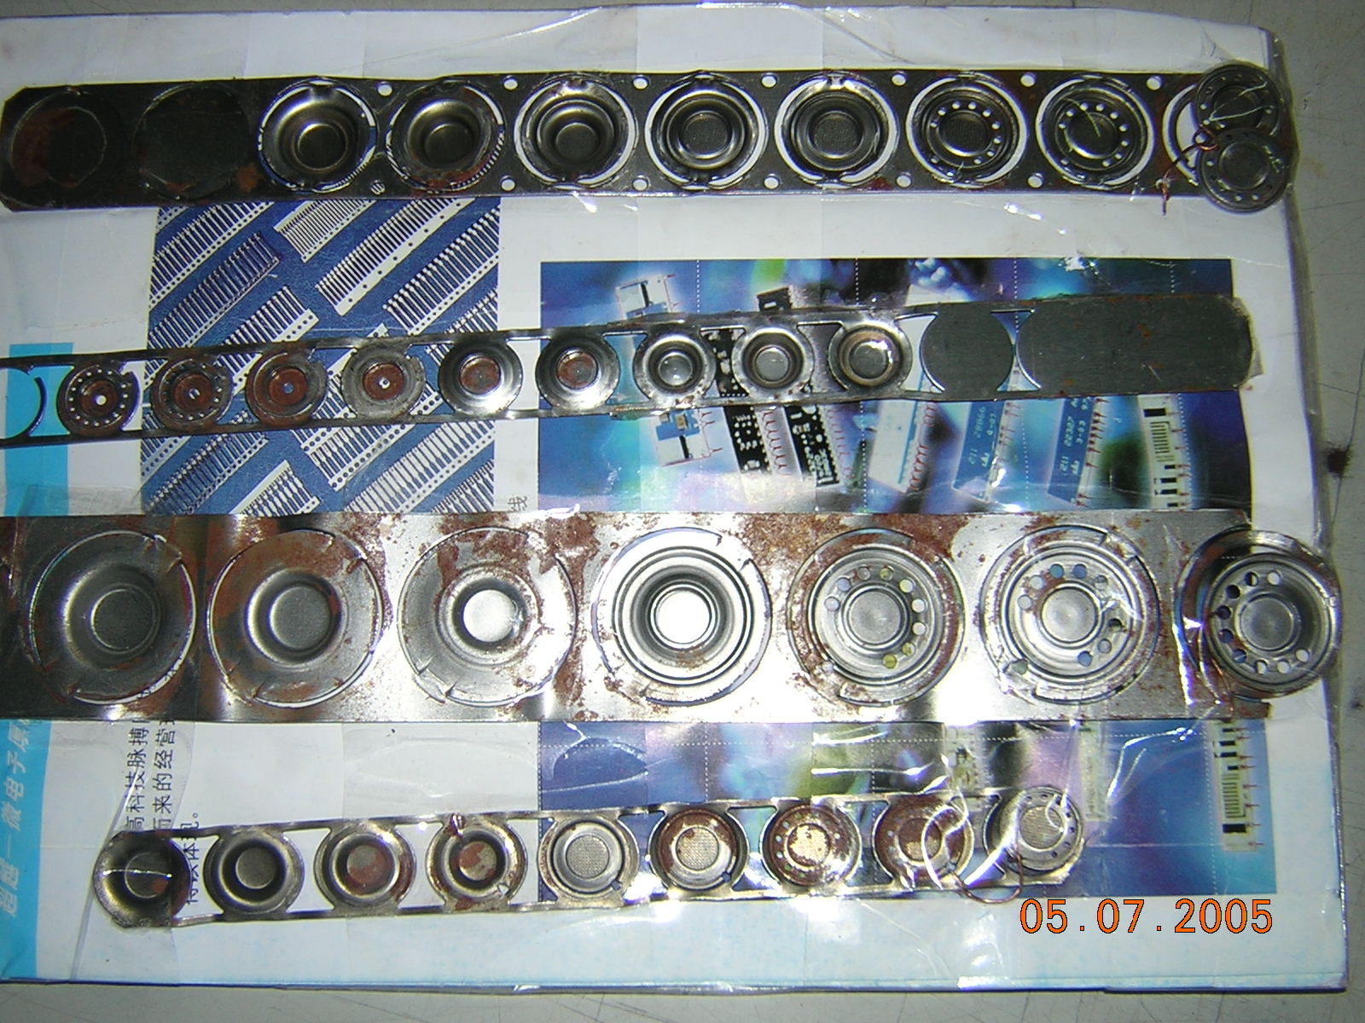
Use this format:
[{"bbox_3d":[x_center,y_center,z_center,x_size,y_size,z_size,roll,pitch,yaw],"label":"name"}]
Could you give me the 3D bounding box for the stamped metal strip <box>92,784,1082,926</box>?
[{"bbox_3d":[-0.019,0.070,0.288,0.199,0.006,0.020,-3,82,0],"label":"stamped metal strip"}]

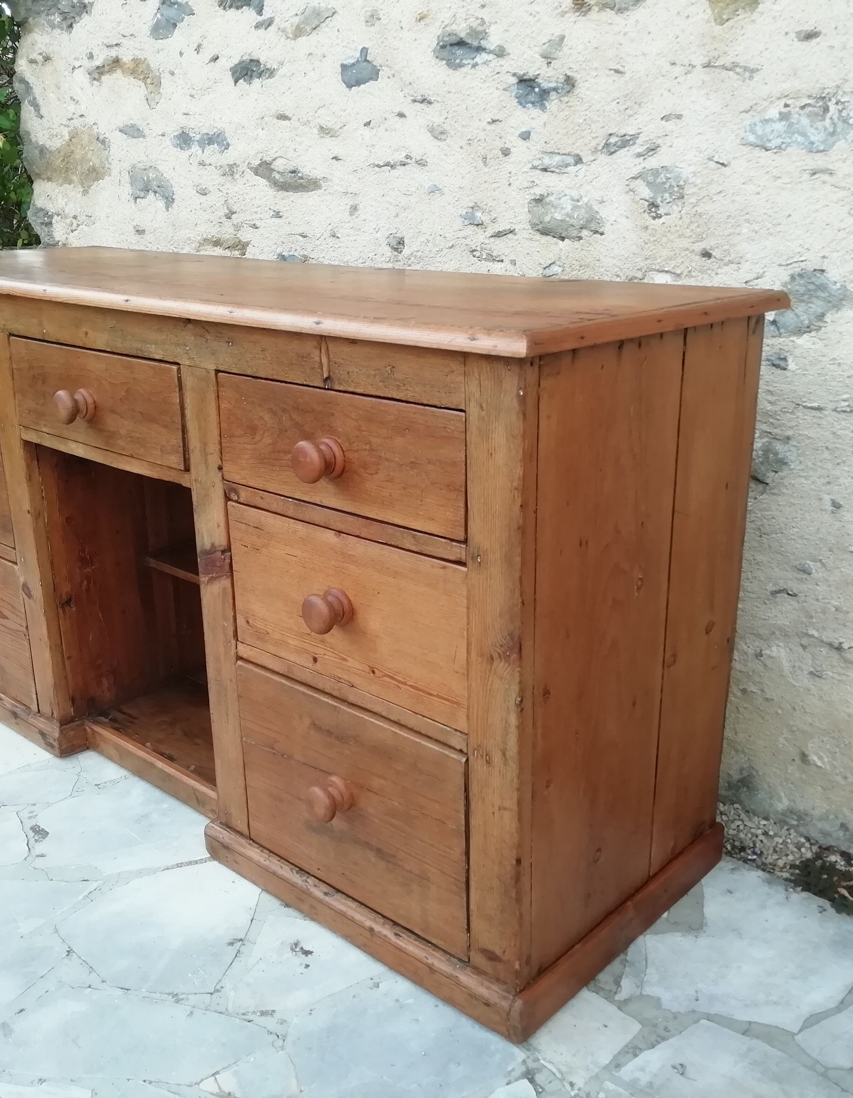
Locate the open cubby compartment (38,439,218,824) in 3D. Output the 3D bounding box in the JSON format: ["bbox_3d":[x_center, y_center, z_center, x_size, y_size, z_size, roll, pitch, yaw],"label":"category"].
[{"bbox_3d":[-0.328,0.076,1.923,0.476,0.560,0.451,15,24,40],"label":"open cubby compartment"}]

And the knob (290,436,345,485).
[{"bbox_3d":[-0.129,-0.103,1.289,0.051,0.051,0.047,15,24,40],"label":"knob"}]

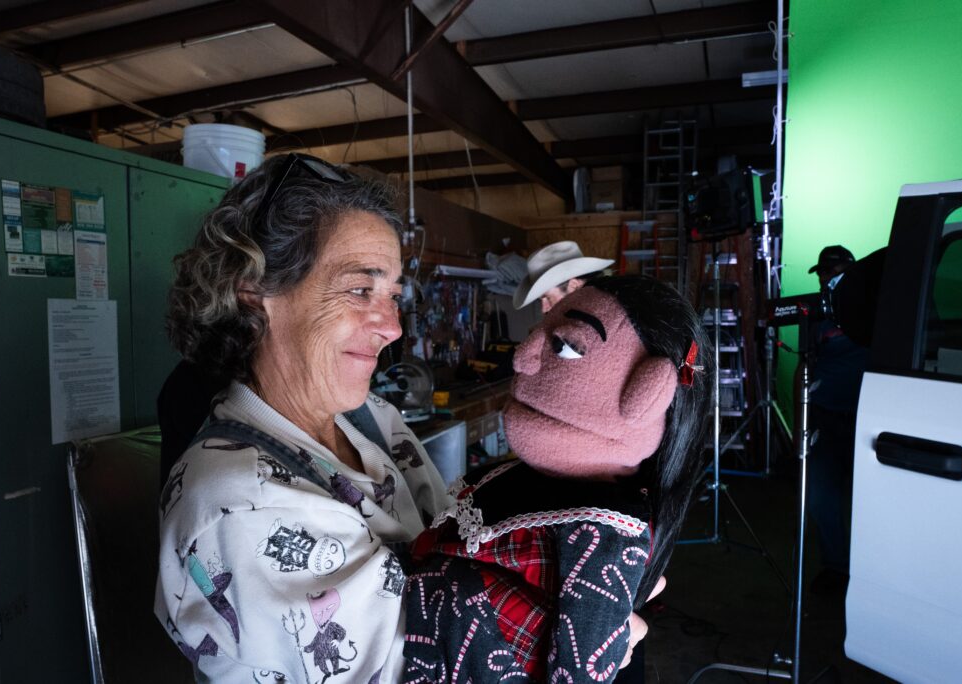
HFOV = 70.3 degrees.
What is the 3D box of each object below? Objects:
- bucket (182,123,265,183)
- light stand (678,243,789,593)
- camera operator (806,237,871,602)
[{"bbox_3d":[-1.004,-0.633,2.699,0.305,0.370,0.305,-1,3,0],"label":"bucket"},{"bbox_3d":[1.347,0.358,4.042,0.880,1.900,0.920,-1,3,0],"label":"light stand"},{"bbox_3d":[1.934,0.423,3.642,0.420,1.800,0.520,-1,3,-16],"label":"camera operator"}]

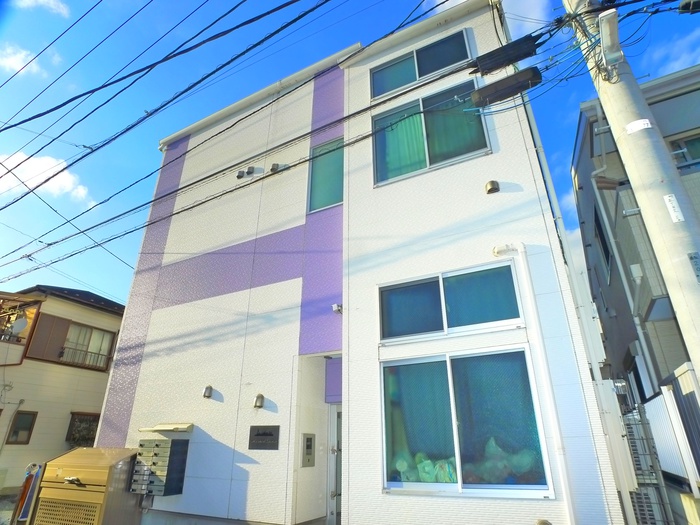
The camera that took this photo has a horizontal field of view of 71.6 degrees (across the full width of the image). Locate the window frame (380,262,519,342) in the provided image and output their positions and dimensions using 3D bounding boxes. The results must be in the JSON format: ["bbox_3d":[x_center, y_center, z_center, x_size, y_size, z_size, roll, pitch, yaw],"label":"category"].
[{"bbox_3d":[1.067,0.465,5.410,1.604,0.762,0.100,-13,-29,24],"label":"window frame"}]

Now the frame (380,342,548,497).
[{"bbox_3d":[1.066,1.584,4.859,1.609,1.356,0.100,-13,-29,24],"label":"frame"}]

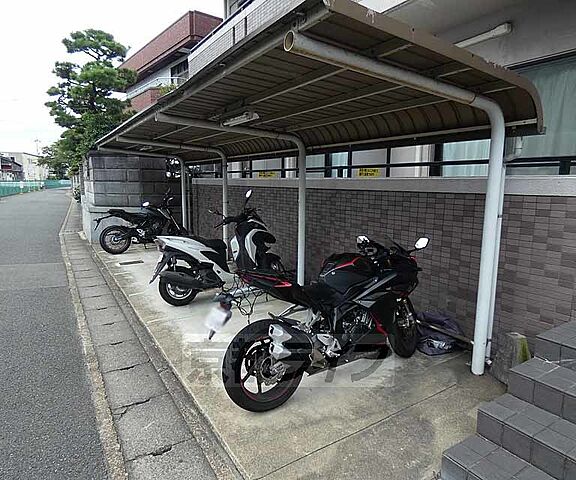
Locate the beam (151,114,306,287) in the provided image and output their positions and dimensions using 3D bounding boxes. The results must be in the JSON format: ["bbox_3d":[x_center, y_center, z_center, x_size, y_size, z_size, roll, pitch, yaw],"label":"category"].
[{"bbox_3d":[-0.533,-0.247,4.052,1.850,2.180,0.090,-7,12,-34],"label":"beam"}]

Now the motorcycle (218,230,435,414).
[{"bbox_3d":[0.369,0.529,2.586,2.040,1.080,0.740,-6,11,-29],"label":"motorcycle"}]

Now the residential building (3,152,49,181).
[{"bbox_3d":[-61.000,-16.427,80.000,8.000,7.500,14.000,-5,11,-24],"label":"residential building"}]

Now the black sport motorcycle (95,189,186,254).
[{"bbox_3d":[-3.032,-0.349,7.379,1.980,1.220,0.790,-5,11,-27],"label":"black sport motorcycle"}]

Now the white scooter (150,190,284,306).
[{"bbox_3d":[-0.830,0.093,4.545,1.900,1.340,0.780,-8,13,-37],"label":"white scooter"}]

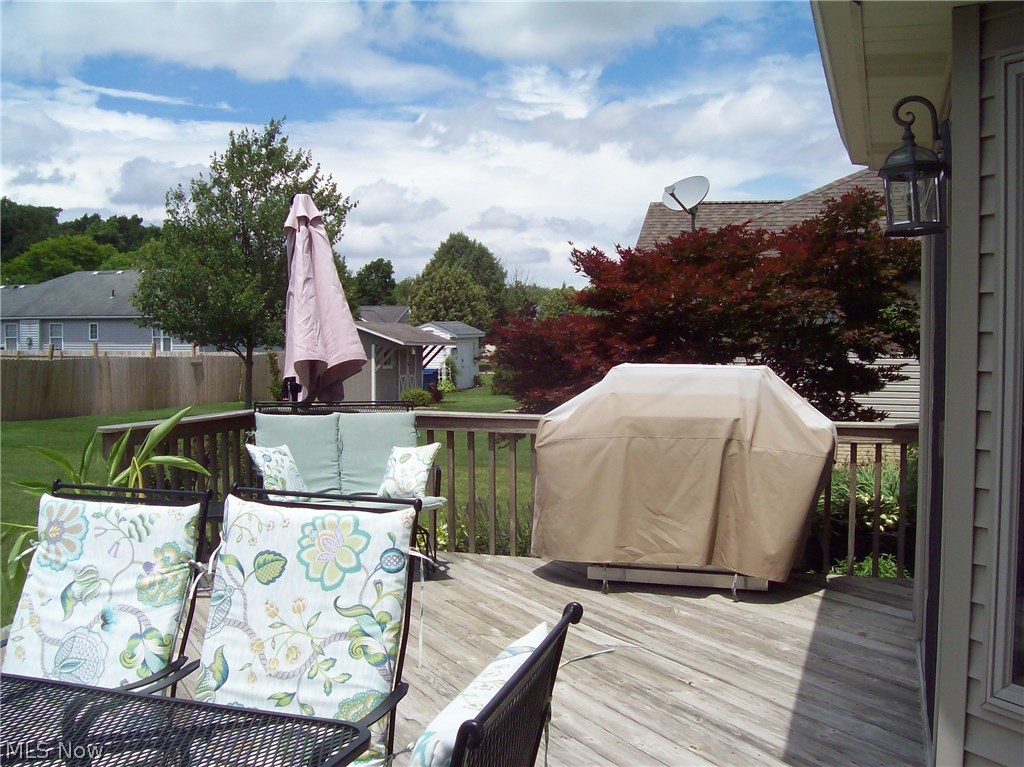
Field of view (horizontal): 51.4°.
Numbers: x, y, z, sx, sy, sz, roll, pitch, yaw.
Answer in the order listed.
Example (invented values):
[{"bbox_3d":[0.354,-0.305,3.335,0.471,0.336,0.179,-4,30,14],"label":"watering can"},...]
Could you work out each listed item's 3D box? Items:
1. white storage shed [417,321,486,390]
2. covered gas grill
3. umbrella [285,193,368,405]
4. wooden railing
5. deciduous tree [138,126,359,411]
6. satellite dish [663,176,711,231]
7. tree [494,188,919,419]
[{"bbox_3d":[-2.650,-1.138,42.200,2.300,2.620,3.000,1,3,18],"label":"white storage shed"},{"bbox_3d":[1.021,0.527,6.119,1.700,1.240,0.680,1,3,16],"label":"covered gas grill"},{"bbox_3d":[-1.242,-0.072,7.067,0.550,2.346,0.480,1,3,16],"label":"umbrella"},{"bbox_3d":[0.016,0.690,6.061,4.450,0.940,1.550,1,3,16],"label":"wooden railing"},{"bbox_3d":[-7.063,-3.078,28.000,5.900,7.800,5.700,0,3,0],"label":"deciduous tree"},{"bbox_3d":[2.803,-2.867,17.000,0.800,0.950,0.700,2,4,37],"label":"satellite dish"},{"bbox_3d":[2.175,-0.031,11.000,4.600,4.000,4.200,1,3,16],"label":"tree"}]

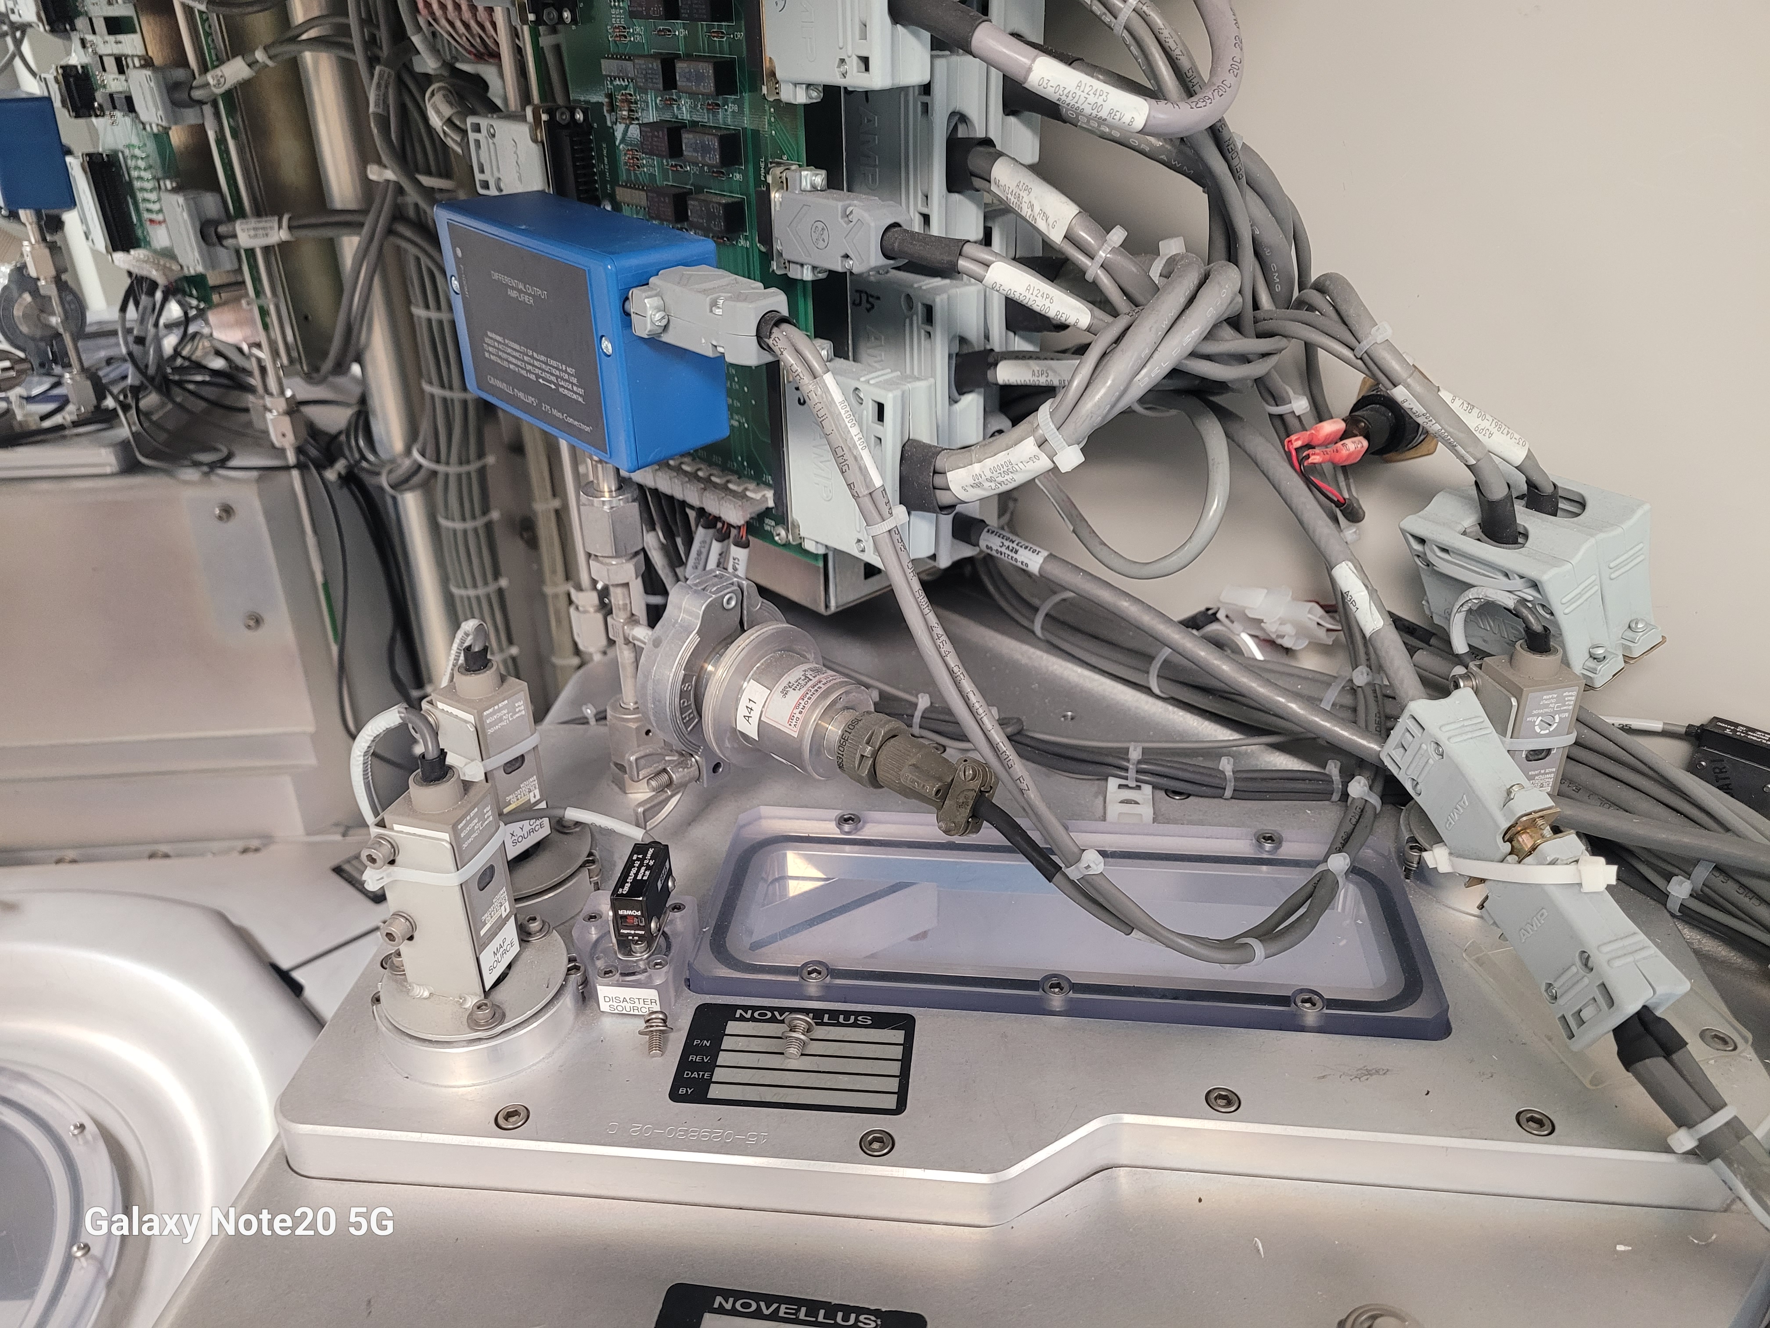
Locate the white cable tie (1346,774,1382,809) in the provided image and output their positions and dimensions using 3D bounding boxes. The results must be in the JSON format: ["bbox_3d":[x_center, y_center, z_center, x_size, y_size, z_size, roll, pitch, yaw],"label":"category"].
[{"bbox_3d":[0.171,0.045,0.473,0.015,0.013,0.007,16,61,20],"label":"white cable tie"}]

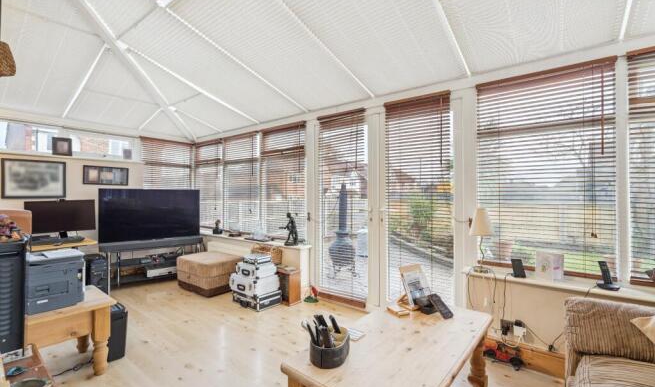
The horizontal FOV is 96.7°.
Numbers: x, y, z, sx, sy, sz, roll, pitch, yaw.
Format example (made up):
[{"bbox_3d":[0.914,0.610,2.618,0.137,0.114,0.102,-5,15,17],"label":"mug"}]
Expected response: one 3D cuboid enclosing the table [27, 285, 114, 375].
[{"bbox_3d":[-1.958,0.983,1.855,0.620,0.470,0.850,-1,0,42],"label":"table"}]

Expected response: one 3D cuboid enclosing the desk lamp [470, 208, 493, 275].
[{"bbox_3d":[1.159,0.353,2.200,0.165,0.494,0.165,0,0,38],"label":"desk lamp"}]

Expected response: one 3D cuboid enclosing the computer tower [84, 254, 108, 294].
[{"bbox_3d":[-2.838,0.993,3.548,0.450,0.470,0.185,0,0,38],"label":"computer tower"}]

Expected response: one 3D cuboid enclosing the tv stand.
[{"bbox_3d":[-2.344,0.920,3.940,1.160,0.540,0.420,0,0,-36],"label":"tv stand"}]

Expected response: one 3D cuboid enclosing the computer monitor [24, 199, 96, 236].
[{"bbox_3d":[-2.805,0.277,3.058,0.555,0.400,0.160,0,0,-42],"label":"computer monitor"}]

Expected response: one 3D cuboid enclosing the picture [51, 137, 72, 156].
[{"bbox_3d":[-3.228,-0.571,3.551,0.025,0.205,0.178,0,0,38],"label":"picture"}]

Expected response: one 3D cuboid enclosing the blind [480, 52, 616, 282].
[{"bbox_3d":[1.549,-0.153,2.127,0.807,1.439,0.060,0,0,38],"label":"blind"}]

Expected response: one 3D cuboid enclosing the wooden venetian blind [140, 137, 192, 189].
[{"bbox_3d":[-2.629,-0.153,4.804,0.070,1.405,0.803,0,0,38],"label":"wooden venetian blind"}]

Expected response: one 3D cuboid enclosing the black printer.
[{"bbox_3d":[-1.925,0.584,1.922,0.370,0.310,0.400,0,0,36],"label":"black printer"}]

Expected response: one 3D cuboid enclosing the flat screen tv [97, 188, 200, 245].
[{"bbox_3d":[-2.370,0.290,3.980,1.175,0.670,0.080,0,0,-36],"label":"flat screen tv"}]

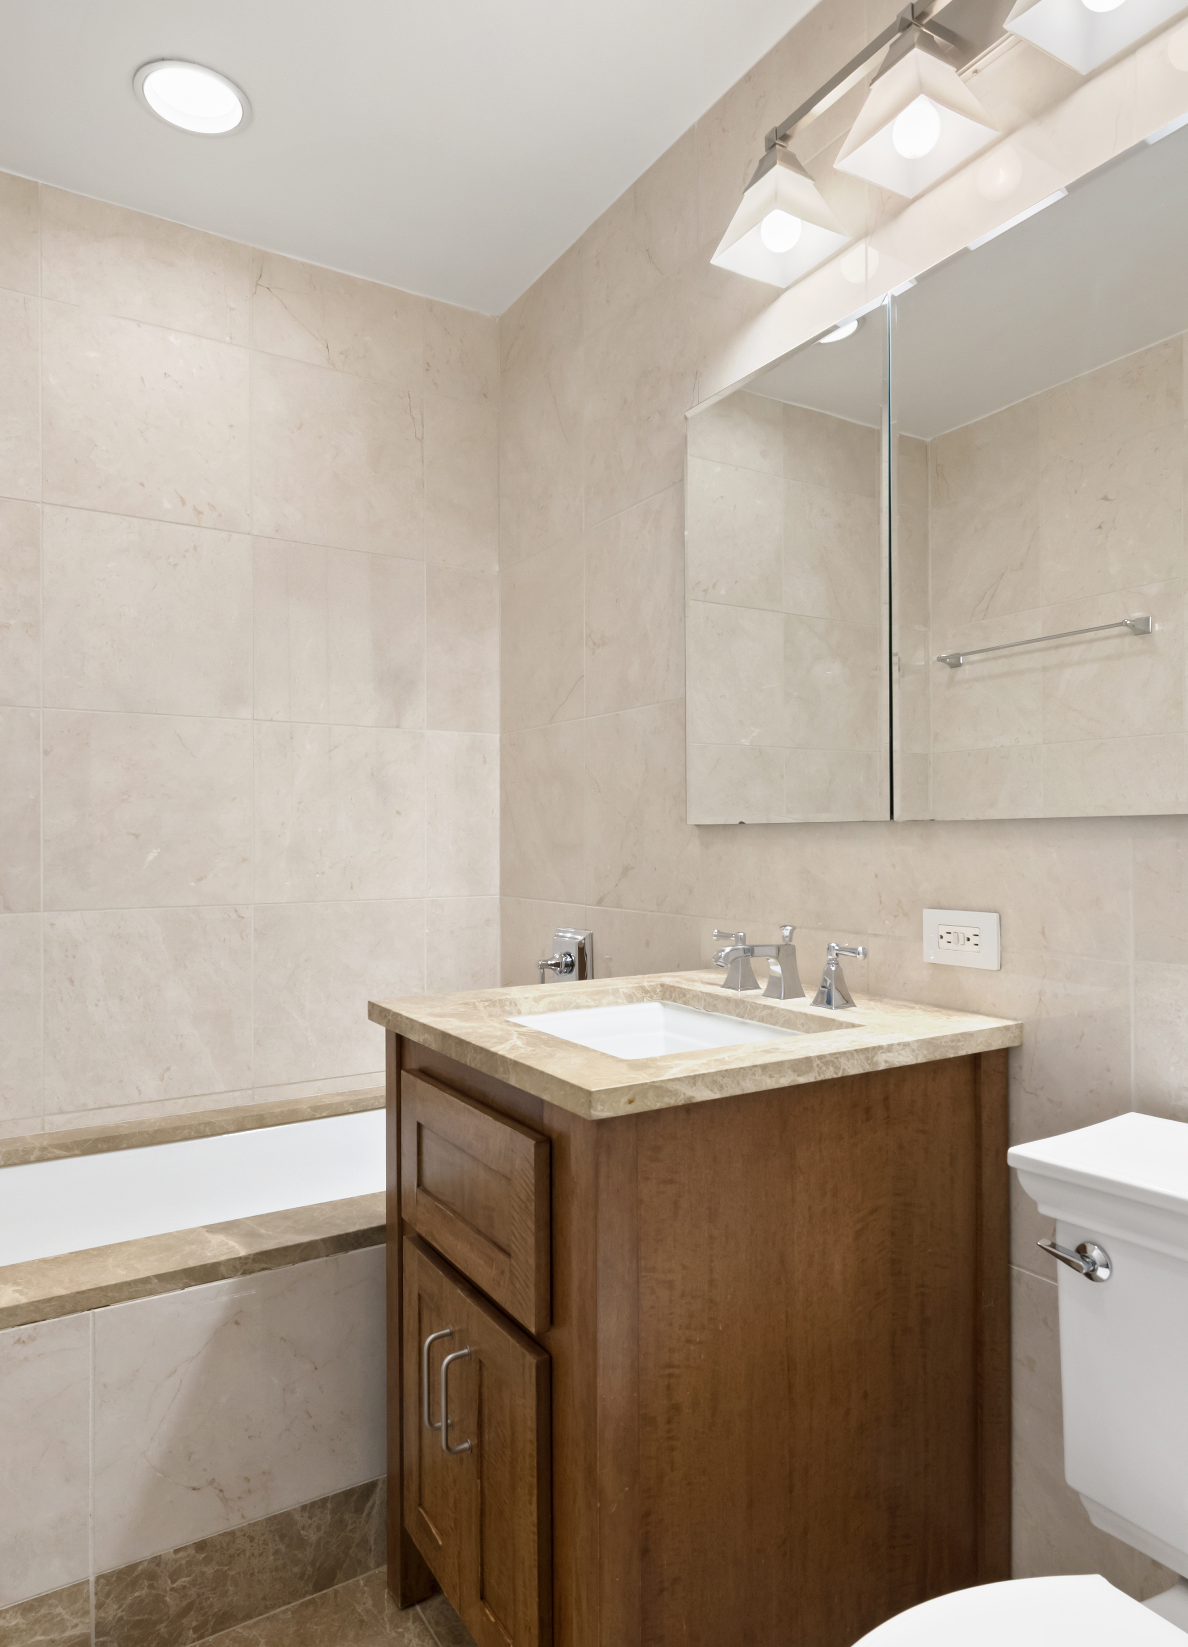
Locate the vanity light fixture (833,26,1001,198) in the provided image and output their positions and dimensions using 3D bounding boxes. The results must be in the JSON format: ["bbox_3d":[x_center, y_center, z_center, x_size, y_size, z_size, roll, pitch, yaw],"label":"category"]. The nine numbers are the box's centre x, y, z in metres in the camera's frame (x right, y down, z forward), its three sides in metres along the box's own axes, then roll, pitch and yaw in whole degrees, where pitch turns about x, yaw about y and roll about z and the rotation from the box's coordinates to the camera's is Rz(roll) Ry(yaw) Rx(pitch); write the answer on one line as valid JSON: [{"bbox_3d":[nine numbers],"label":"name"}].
[{"bbox_3d":[0.421,-0.956,1.344,0.146,0.159,0.151,0,-1,-32],"label":"vanity light fixture"}]

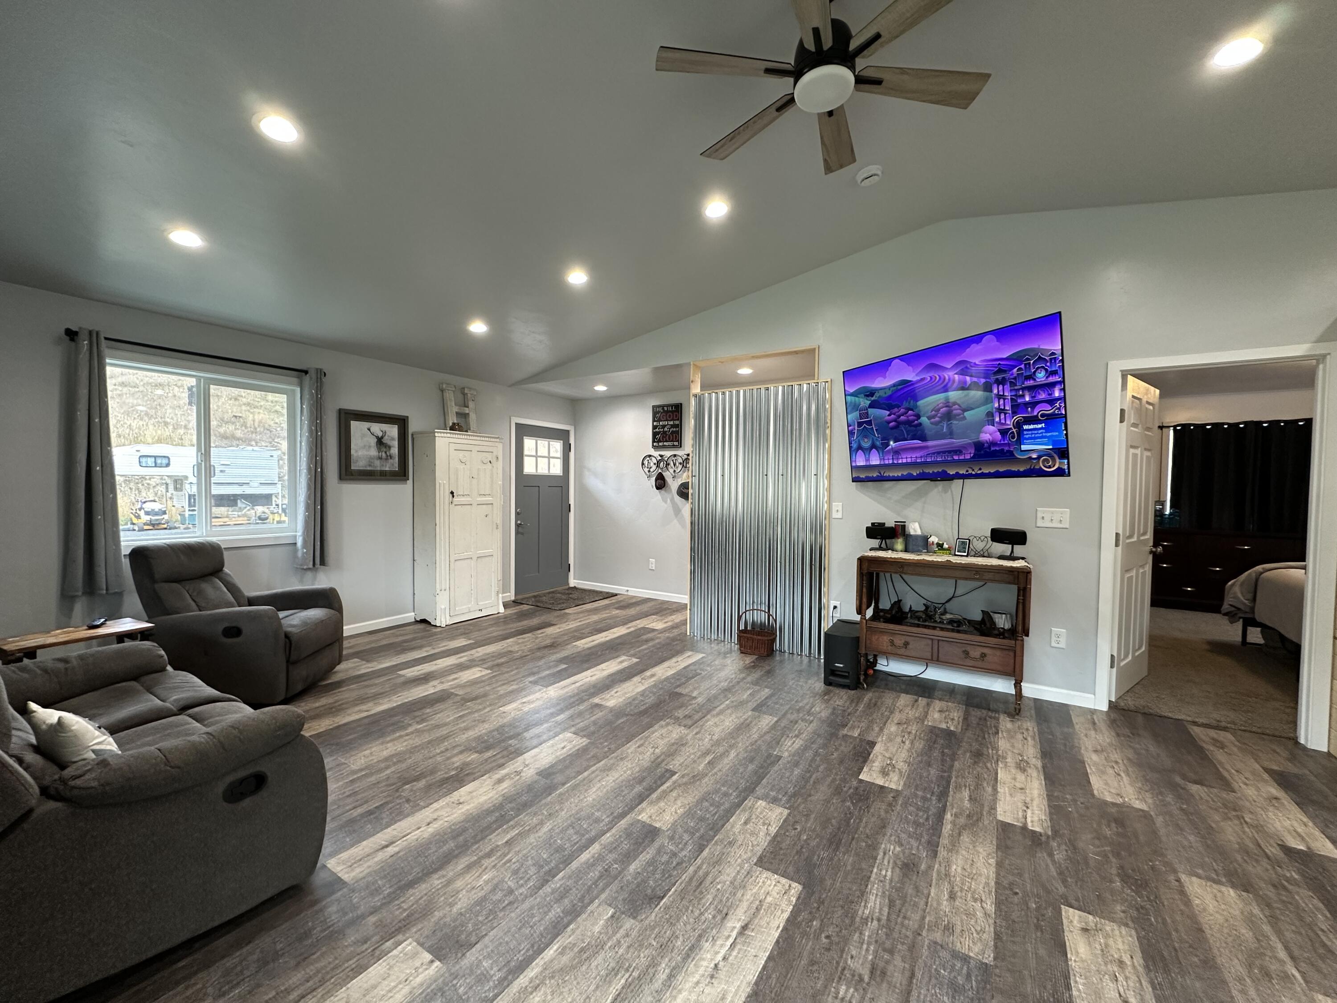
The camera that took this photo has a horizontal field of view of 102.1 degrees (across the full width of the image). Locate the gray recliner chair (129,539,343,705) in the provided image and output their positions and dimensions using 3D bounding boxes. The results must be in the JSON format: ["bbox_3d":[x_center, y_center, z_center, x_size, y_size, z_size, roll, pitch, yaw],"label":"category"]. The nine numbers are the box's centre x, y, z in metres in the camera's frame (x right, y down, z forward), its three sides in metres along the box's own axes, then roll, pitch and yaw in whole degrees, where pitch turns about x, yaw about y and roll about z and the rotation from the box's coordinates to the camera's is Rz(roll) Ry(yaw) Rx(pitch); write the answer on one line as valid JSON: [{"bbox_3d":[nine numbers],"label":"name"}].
[{"bbox_3d":[-2.802,0.734,3.518,0.950,0.950,0.790,0,2,-4],"label":"gray recliner chair"}]

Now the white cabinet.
[{"bbox_3d":[-2.091,0.247,5.439,0.400,1.826,0.780,2,2,32],"label":"white cabinet"}]

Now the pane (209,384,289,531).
[{"bbox_3d":[-3.177,-0.323,4.125,0.040,1.070,0.510,2,2,32],"label":"pane"}]

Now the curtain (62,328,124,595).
[{"bbox_3d":[-3.550,-0.236,3.333,0.100,1.610,0.250,2,2,32],"label":"curtain"}]

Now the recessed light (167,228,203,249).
[{"bbox_3d":[-2.587,-1.408,2.899,0.165,0.020,0.165,-9,-4,32],"label":"recessed light"}]

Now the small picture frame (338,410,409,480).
[{"bbox_3d":[-2.638,-0.493,4.887,0.030,0.607,0.625,2,2,32],"label":"small picture frame"}]

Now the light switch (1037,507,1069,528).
[{"bbox_3d":[2.412,0.106,3.391,0.165,0.117,0.012,2,2,32],"label":"light switch"}]

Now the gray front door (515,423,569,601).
[{"bbox_3d":[-1.544,0.100,6.711,0.050,2.035,0.910,2,2,32],"label":"gray front door"}]

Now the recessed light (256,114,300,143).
[{"bbox_3d":[-1.637,-1.565,2.270,0.165,0.020,0.165,-9,-4,32],"label":"recessed light"}]

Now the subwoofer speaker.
[{"bbox_3d":[1.249,1.063,3.766,0.210,0.352,0.400,2,2,32],"label":"subwoofer speaker"}]

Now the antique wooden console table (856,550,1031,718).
[{"bbox_3d":[1.778,0.817,3.545,0.970,0.866,0.440,1,2,30],"label":"antique wooden console table"}]

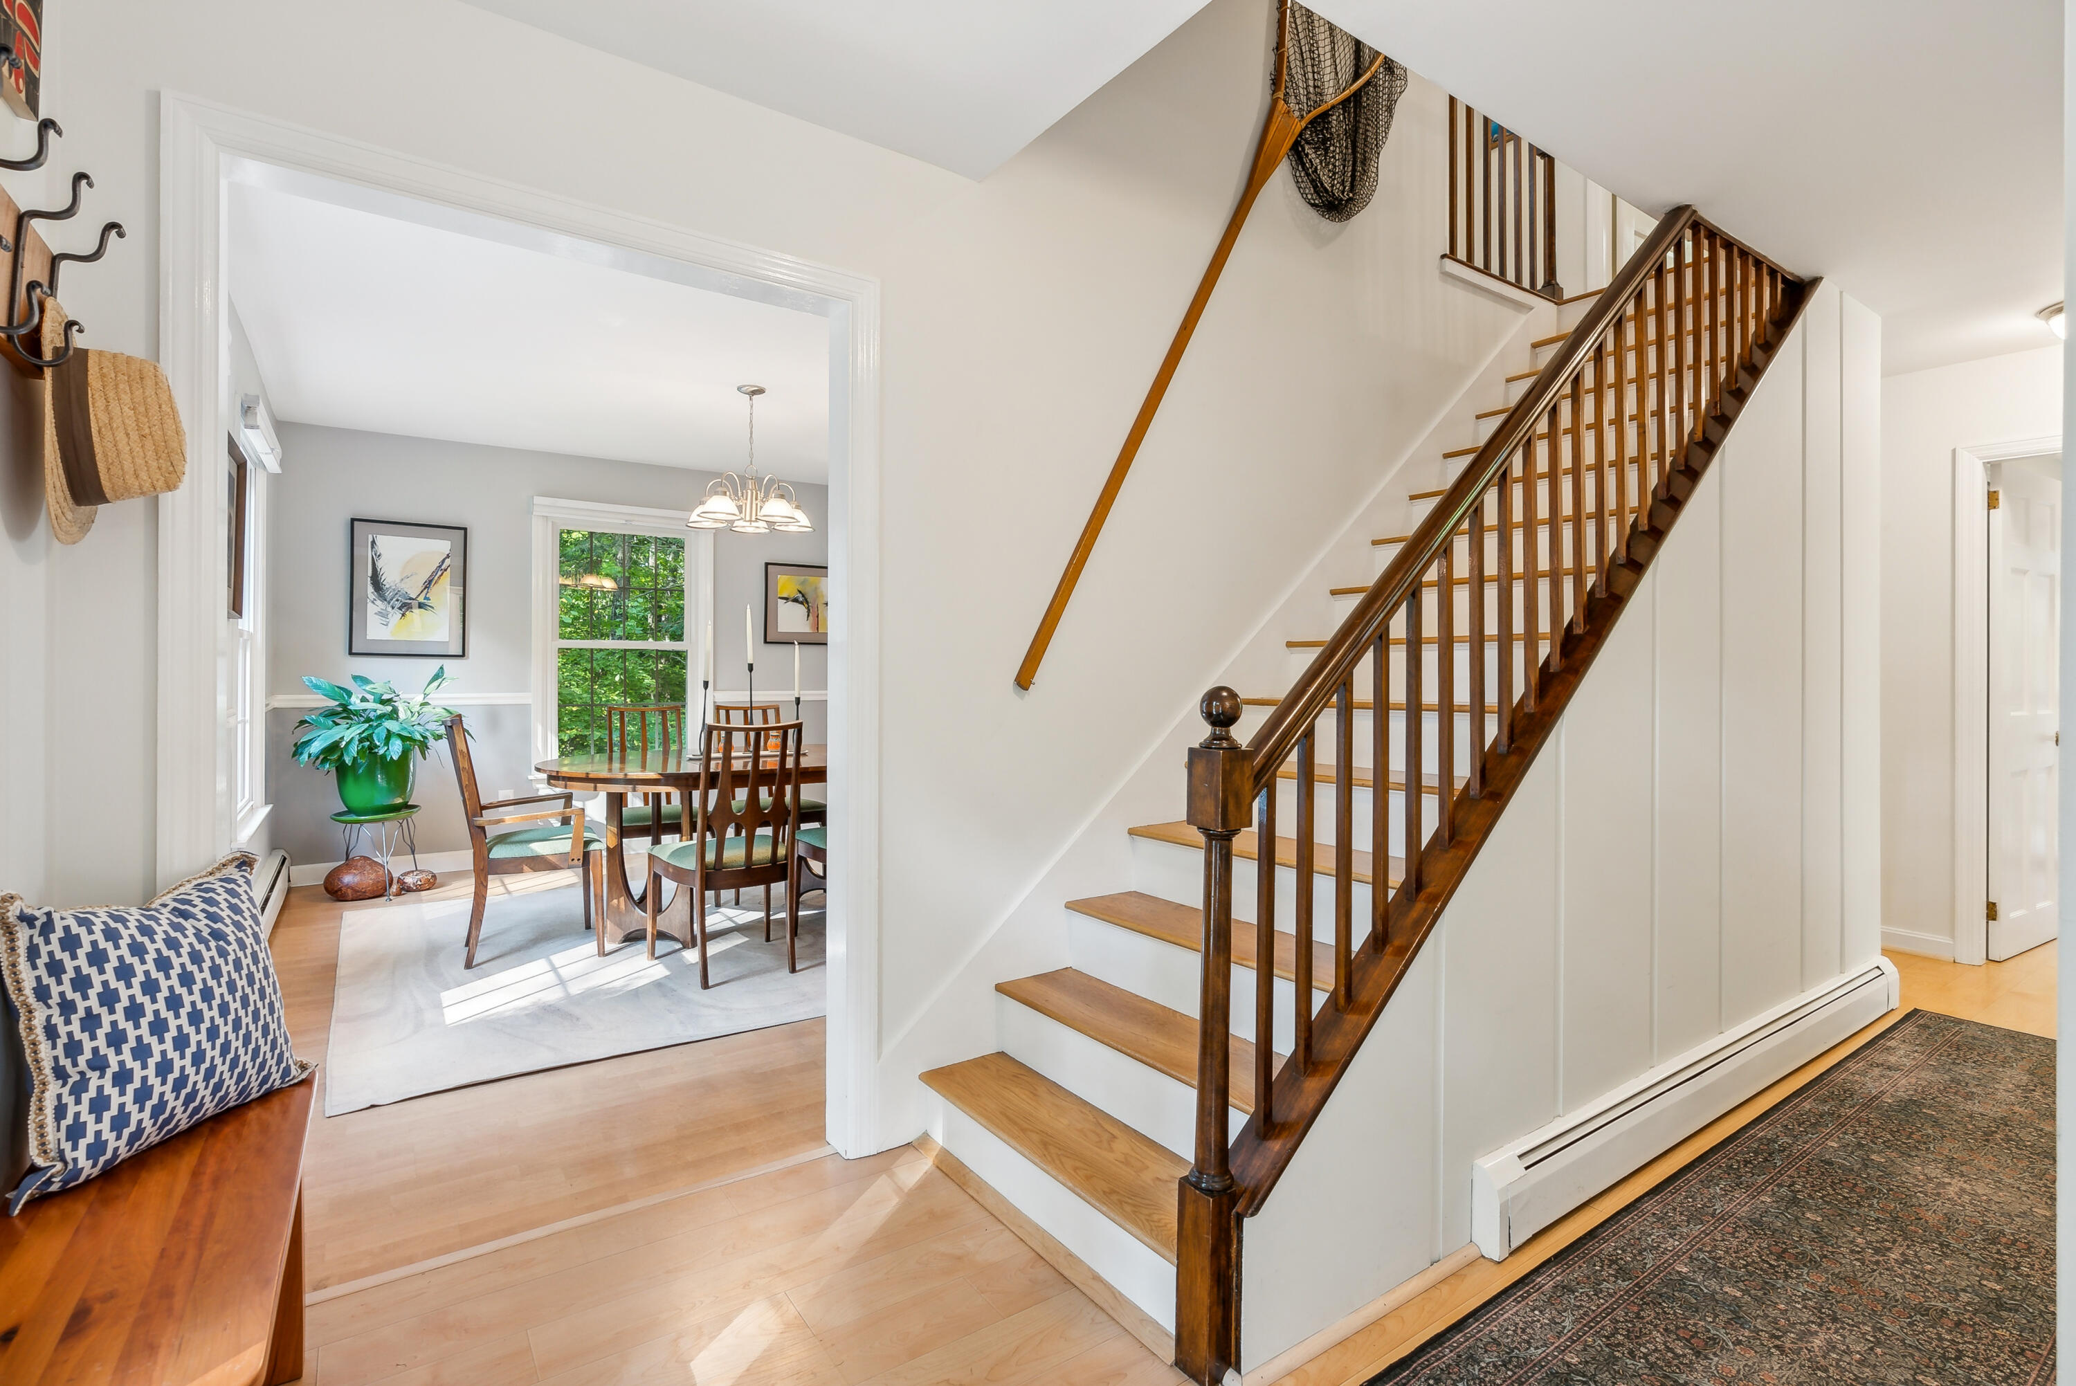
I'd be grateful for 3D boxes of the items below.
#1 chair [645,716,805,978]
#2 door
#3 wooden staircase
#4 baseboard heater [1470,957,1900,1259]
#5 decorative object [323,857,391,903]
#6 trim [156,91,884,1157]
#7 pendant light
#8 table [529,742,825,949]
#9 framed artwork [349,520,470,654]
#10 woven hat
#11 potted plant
[{"bbox_3d":[-1.216,0.602,3.667,0.494,0.966,0.597,0,0,-35],"label":"chair"},{"bbox_3d":[4.166,0.083,3.888,0.759,1.988,0.037,0,0,-30],"label":"door"},{"bbox_3d":[1.240,-0.271,2.698,3.081,2.712,1.036,0,0,-35],"label":"wooden staircase"},{"bbox_3d":[1.922,0.999,2.510,2.539,0.171,0.072,0,0,-35],"label":"baseboard heater"},{"bbox_3d":[-3.594,0.978,4.883,0.298,0.233,0.260,0,0,-35],"label":"decorative object"},{"bbox_3d":[-0.928,0.054,1.898,1.255,2.062,0.141,0,0,-35],"label":"trim"},{"bbox_3d":[-1.417,-1.153,4.557,0.591,0.743,0.591,0,0,-35],"label":"pendant light"},{"bbox_3d":[-1.365,0.697,4.381,1.812,0.777,1.302,0,0,-35],"label":"table"},{"bbox_3d":[-3.710,-0.613,5.452,0.577,0.799,0.027,0,0,-35],"label":"framed artwork"},{"bbox_3d":[-1.075,-0.318,1.091,0.100,0.282,0.244,0,0,-35],"label":"woven hat"},{"bbox_3d":[-3.560,0.256,4.937,0.716,0.787,0.716,0,0,-35],"label":"potted plant"}]

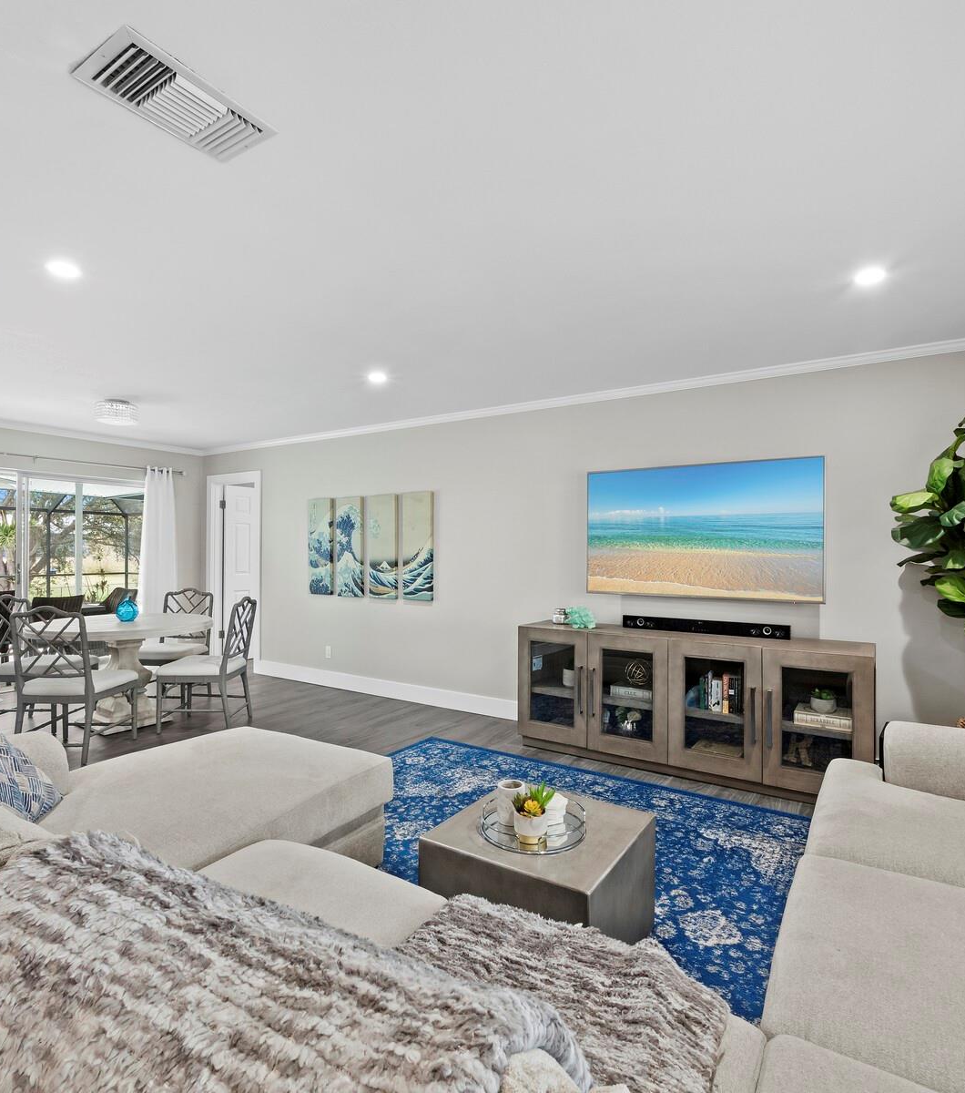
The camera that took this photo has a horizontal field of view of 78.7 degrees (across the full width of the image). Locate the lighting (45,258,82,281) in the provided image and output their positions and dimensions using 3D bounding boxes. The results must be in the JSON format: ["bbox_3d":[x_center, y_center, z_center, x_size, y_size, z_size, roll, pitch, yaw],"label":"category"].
[{"bbox_3d":[-1.651,-1.090,2.320,0.135,0.022,0.135,0,0,33],"label":"lighting"}]

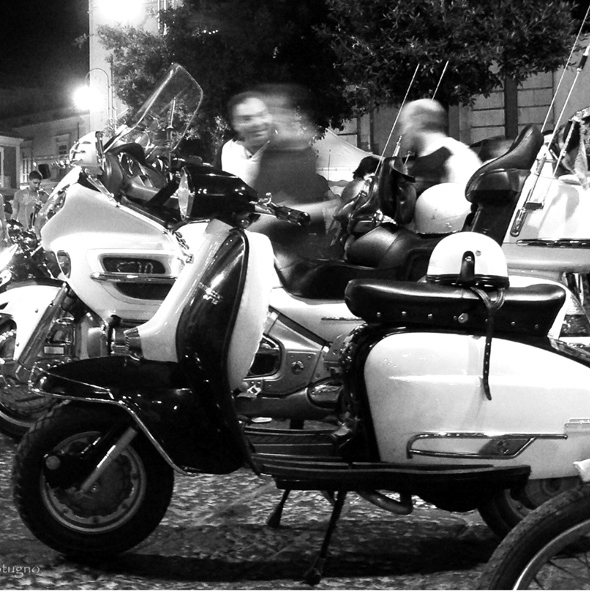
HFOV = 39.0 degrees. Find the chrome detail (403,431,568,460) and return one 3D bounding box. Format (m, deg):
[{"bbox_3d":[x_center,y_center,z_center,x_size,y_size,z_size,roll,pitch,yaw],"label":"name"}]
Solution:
[{"bbox_3d":[0.476,0.362,2.070,0.400,0.070,0.030,0,4,-3],"label":"chrome detail"}]

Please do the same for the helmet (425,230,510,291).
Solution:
[{"bbox_3d":[0.470,-0.110,2.270,0.230,0.170,0.255,0,4,0],"label":"helmet"}]

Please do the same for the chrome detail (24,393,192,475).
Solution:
[{"bbox_3d":[-0.490,0.356,2.200,0.440,0.220,0.150,0,4,0],"label":"chrome detail"}]

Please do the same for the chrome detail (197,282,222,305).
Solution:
[{"bbox_3d":[-0.218,-0.017,2.120,0.020,0.050,0.100,5,12,-38],"label":"chrome detail"}]

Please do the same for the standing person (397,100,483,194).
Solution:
[{"bbox_3d":[0.850,-0.330,4.800,0.360,1.680,0.500,-1,4,-18],"label":"standing person"}]

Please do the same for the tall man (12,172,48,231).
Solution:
[{"bbox_3d":[-3.360,-0.810,10.600,0.480,1.700,0.300,-2,4,-25],"label":"tall man"}]

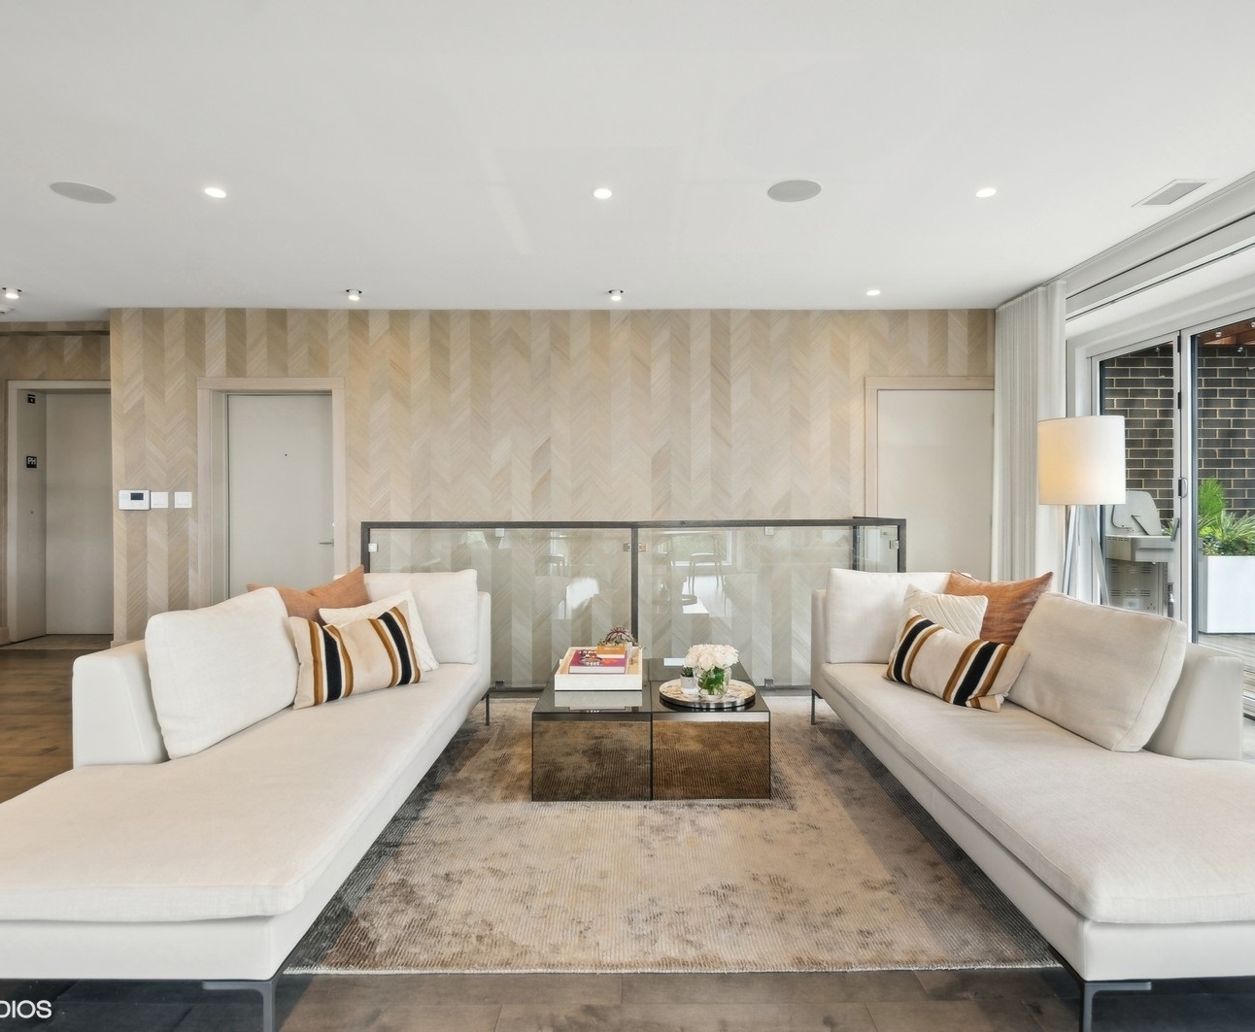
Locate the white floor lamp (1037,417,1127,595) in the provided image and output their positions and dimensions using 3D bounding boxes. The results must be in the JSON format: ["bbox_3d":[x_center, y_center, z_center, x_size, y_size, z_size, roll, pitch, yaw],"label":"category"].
[{"bbox_3d":[2.505,0.293,3.578,0.471,1.663,0.471,0,1,0],"label":"white floor lamp"}]

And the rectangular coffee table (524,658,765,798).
[{"bbox_3d":[0.097,0.952,3.024,0.948,0.355,0.891,0,1,0],"label":"rectangular coffee table"}]

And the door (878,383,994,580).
[{"bbox_3d":[2.381,0.057,5.036,0.901,2.077,0.050,0,1,0],"label":"door"}]

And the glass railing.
[{"bbox_3d":[0.042,0.568,4.565,3.443,1.090,0.915,0,1,0],"label":"glass railing"}]

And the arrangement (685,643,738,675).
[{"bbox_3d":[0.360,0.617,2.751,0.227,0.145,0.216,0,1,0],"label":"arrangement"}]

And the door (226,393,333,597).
[{"bbox_3d":[-2.759,0.058,5.287,0.925,2.086,0.050,0,1,0],"label":"door"}]

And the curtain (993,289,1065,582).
[{"bbox_3d":[2.910,-0.241,4.710,0.210,2.671,0.562,0,1,0],"label":"curtain"}]

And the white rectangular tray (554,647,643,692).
[{"bbox_3d":[-0.120,0.734,3.140,0.388,0.072,0.520,0,2,1],"label":"white rectangular tray"}]

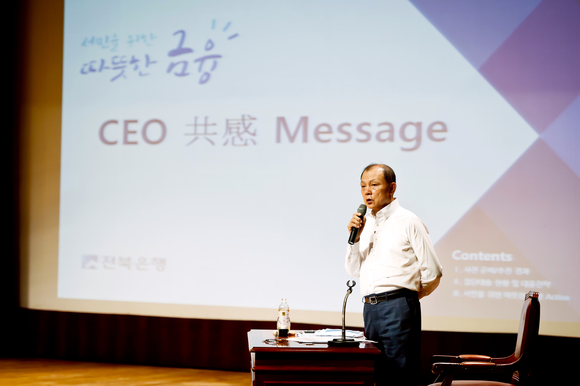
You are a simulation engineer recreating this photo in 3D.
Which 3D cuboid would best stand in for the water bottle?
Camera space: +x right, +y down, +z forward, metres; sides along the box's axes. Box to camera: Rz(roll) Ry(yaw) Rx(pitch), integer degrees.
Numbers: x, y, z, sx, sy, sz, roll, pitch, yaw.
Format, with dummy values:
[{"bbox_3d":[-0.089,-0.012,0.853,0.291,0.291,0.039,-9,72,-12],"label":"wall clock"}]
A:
[{"bbox_3d":[-0.031,0.660,10.200,0.066,0.207,0.066,0,0,0],"label":"water bottle"}]

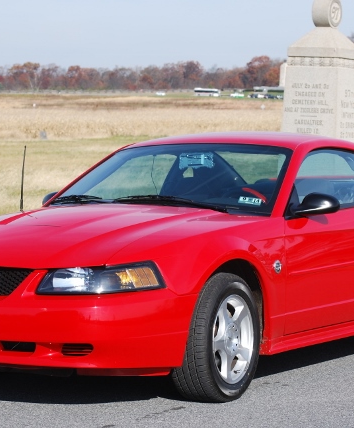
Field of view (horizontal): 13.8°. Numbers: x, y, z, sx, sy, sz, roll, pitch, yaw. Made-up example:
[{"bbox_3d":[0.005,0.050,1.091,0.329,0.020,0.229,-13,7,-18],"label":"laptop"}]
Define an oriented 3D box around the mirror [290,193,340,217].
[{"bbox_3d":[0.744,-0.063,7.920,0.230,0.130,0.180,0,2,32],"label":"mirror"}]

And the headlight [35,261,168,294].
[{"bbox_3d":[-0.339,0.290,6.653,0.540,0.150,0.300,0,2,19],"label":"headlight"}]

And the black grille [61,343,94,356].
[{"bbox_3d":[-0.444,0.618,6.676,0.180,0.062,0.050,0,1,24],"label":"black grille"}]

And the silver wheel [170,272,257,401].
[{"bbox_3d":[0.186,0.605,7.169,0.230,0.650,0.650,0,2,30],"label":"silver wheel"}]

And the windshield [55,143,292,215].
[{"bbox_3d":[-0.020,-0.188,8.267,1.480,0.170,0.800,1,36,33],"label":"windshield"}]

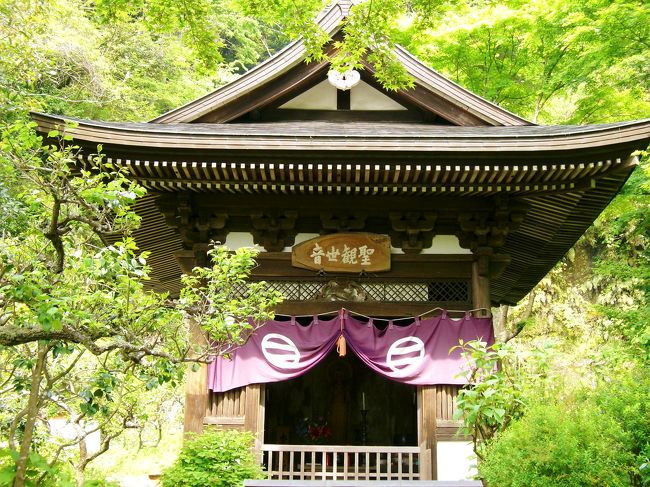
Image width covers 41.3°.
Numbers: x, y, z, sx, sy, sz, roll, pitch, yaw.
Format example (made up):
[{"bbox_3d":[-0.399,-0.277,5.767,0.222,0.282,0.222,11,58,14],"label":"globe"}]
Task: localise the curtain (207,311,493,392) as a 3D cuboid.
[{"bbox_3d":[0.387,1.617,12.864,4.214,1.172,0.200,1,-12,1],"label":"curtain"}]

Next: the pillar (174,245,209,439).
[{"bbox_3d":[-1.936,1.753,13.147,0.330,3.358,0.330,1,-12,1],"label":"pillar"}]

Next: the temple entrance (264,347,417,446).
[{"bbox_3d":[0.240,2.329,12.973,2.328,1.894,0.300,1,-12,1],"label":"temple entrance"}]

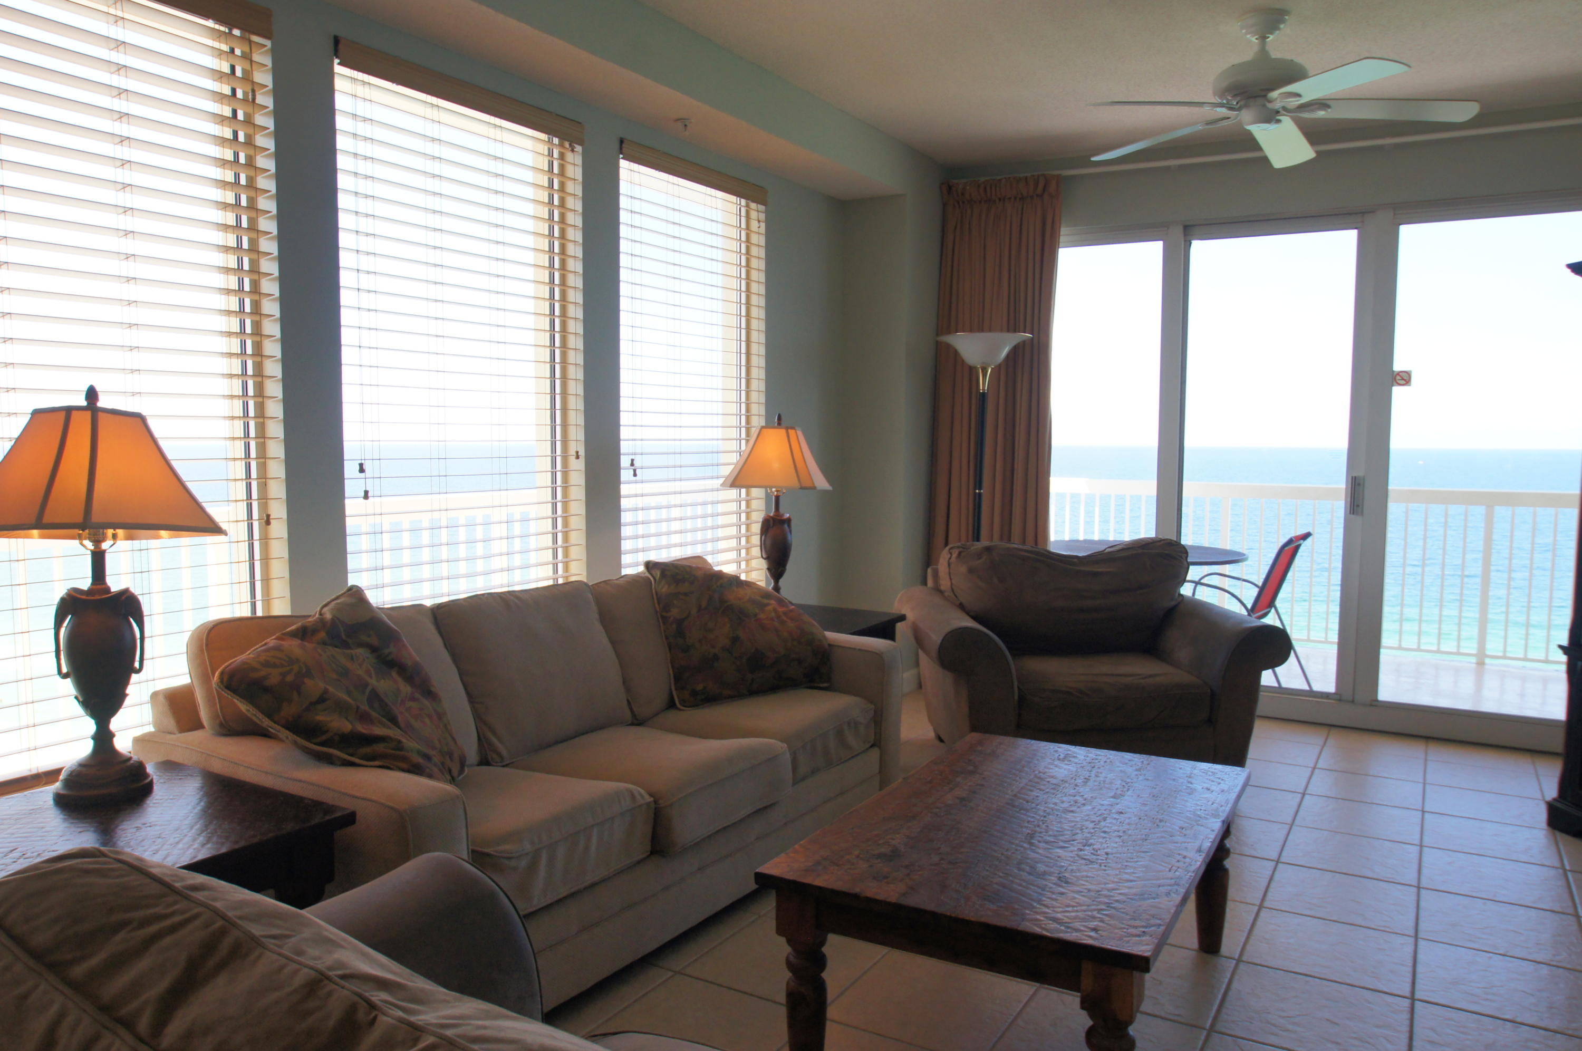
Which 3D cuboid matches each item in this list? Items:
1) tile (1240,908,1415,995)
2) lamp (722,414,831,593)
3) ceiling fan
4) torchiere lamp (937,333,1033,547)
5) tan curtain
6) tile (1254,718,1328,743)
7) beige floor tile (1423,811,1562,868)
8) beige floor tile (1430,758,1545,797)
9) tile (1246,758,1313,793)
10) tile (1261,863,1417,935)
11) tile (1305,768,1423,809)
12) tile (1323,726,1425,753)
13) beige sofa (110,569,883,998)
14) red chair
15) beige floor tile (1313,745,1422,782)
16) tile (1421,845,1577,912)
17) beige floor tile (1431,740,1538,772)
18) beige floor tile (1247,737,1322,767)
[{"bbox_3d":[1.339,1.058,2.619,0.358,0.012,0.354,2,5,32],"label":"tile"},{"bbox_3d":[-0.048,-0.034,4.065,0.380,0.786,0.380,1,4,15],"label":"lamp"},{"bbox_3d":[1.640,-1.554,3.649,1.350,0.405,1.310,2,5,32],"label":"ceiling fan"},{"bbox_3d":[0.936,0.011,5.251,0.460,1.908,0.460,3,5,32],"label":"torchiere lamp"},{"bbox_3d":[1.020,-0.439,5.348,0.630,2.526,0.150,2,5,32],"label":"tan curtain"},{"bbox_3d":[2.372,0.989,5.085,0.392,0.010,0.392,3,5,32],"label":"tile"},{"bbox_3d":[2.424,1.095,3.657,0.392,0.010,0.392,3,5,32],"label":"beige floor tile"},{"bbox_3d":[2.595,0.955,3.954,0.358,0.012,0.354,2,5,32],"label":"beige floor tile"},{"bbox_3d":[1.786,0.954,4.031,0.358,0.012,0.354,2,5,32],"label":"tile"},{"bbox_3d":[1.669,1.127,3.191,0.392,0.010,0.392,3,5,32],"label":"tile"},{"bbox_3d":[2.096,0.966,3.840,0.358,0.012,0.354,2,5,32],"label":"tile"},{"bbox_3d":[2.711,1.006,4.877,0.392,0.010,0.392,3,5,32],"label":"tile"},{"bbox_3d":[-0.580,0.653,3.208,0.980,0.920,2.100,3,5,33],"label":"beige sofa"},{"bbox_3d":[2.329,0.492,5.406,0.660,0.880,0.560,3,5,36],"label":"red chair"},{"bbox_3d":[2.502,1.030,4.540,0.392,0.010,0.392,3,5,32],"label":"beige floor tile"},{"bbox_3d":[2.027,1.024,3.038,0.358,0.012,0.354,2,5,32],"label":"tile"},{"bbox_3d":[3.049,1.022,4.669,0.392,0.010,0.392,3,5,32],"label":"beige floor tile"},{"bbox_3d":[2.164,1.014,4.747,0.392,0.010,0.392,3,5,32],"label":"beige floor tile"}]

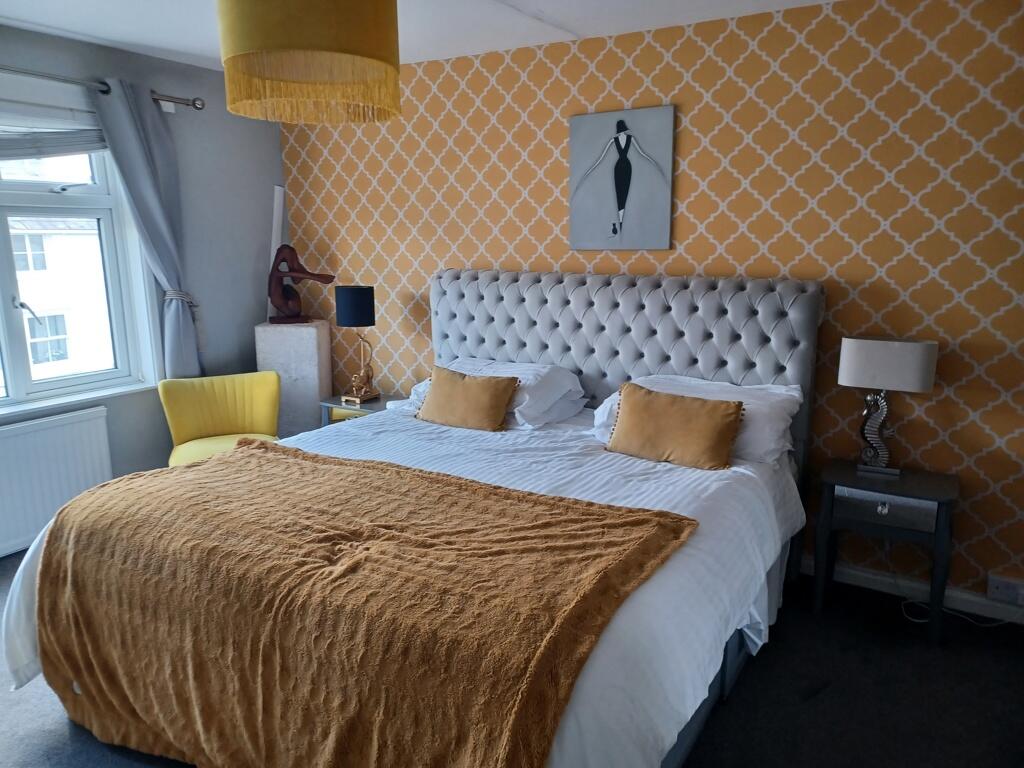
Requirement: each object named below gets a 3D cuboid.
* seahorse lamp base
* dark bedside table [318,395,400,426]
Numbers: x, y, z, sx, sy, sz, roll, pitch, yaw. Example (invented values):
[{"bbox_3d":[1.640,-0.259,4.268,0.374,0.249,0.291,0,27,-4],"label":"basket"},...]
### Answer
[{"bbox_3d":[1.395,0.178,2.794,0.150,0.338,0.085,7,14,32],"label":"seahorse lamp base"},{"bbox_3d":[-0.789,0.371,4.194,0.450,0.555,0.330,7,14,32],"label":"dark bedside table"}]

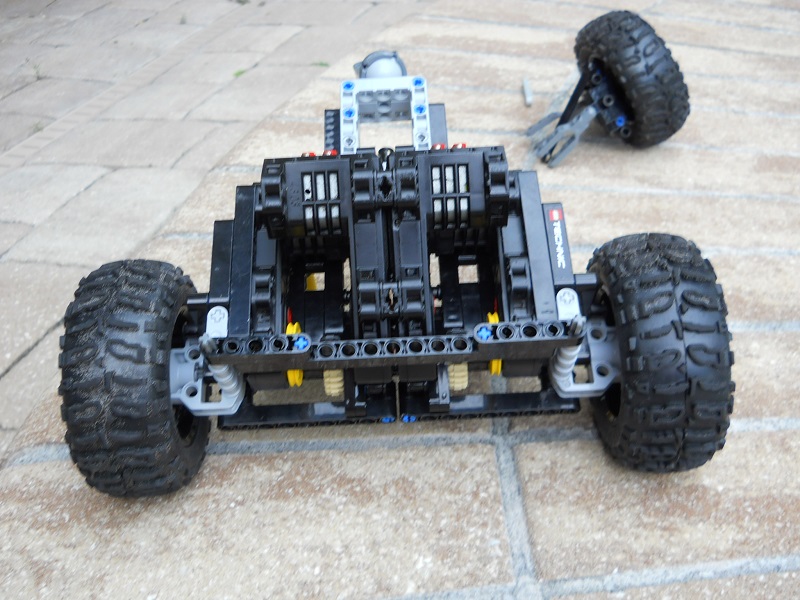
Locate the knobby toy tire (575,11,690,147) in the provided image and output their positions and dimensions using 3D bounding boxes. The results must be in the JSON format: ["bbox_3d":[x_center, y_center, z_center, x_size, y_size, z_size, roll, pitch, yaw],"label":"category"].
[{"bbox_3d":[0.157,-0.149,0.581,0.039,0.095,0.095,-31,39,3],"label":"knobby toy tire"}]

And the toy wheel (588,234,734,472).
[{"bbox_3d":[0.100,0.021,0.342,0.039,0.095,0.095,-4,36,1],"label":"toy wheel"}]

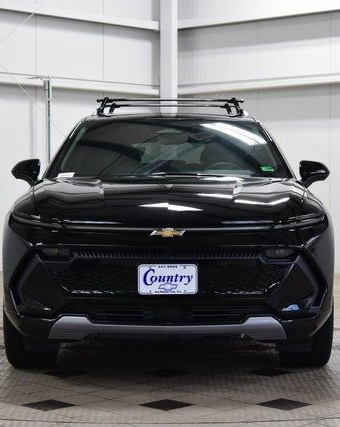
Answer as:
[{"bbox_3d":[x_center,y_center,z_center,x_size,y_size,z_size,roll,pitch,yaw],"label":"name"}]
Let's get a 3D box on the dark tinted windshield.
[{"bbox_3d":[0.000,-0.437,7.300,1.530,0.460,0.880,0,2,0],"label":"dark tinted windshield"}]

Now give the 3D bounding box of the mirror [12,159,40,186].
[{"bbox_3d":[-0.957,-0.272,7.120,0.200,0.185,0.160,0,2,0],"label":"mirror"}]

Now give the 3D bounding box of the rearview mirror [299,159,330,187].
[{"bbox_3d":[0.963,-0.260,7.120,0.200,0.185,0.160,0,2,0],"label":"rearview mirror"}]

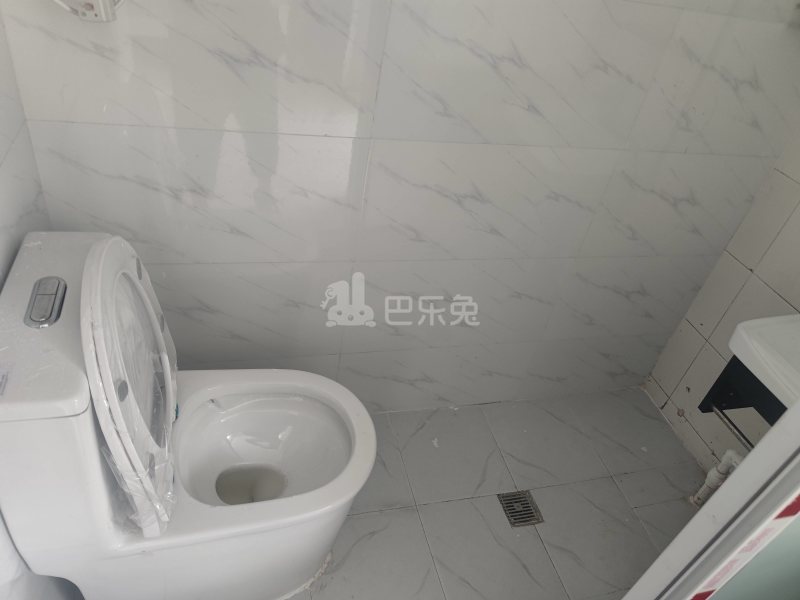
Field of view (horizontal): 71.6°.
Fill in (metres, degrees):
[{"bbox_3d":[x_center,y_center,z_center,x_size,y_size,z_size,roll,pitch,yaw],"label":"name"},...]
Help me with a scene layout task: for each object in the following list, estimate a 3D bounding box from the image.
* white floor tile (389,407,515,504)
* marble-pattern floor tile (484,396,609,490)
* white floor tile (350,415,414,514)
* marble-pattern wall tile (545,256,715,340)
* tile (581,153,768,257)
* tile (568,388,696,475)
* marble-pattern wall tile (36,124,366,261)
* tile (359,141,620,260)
[{"bbox_3d":[0.148,0.442,1.620,0.301,0.010,0.300,-2,39,-17],"label":"white floor tile"},{"bbox_3d":[0.436,0.431,1.708,0.301,0.010,0.300,-2,39,-17],"label":"marble-pattern floor tile"},{"bbox_3d":[-0.139,0.452,1.531,0.300,0.010,0.300,-2,39,-17],"label":"white floor tile"},{"bbox_3d":[0.680,-0.006,1.642,0.497,0.301,0.010,-2,39,-17],"label":"marble-pattern wall tile"},{"bbox_3d":[0.727,-0.243,1.462,0.497,0.301,0.010,-2,39,-17],"label":"tile"},{"bbox_3d":[0.732,0.419,1.800,0.308,0.010,0.300,-2,39,-17],"label":"tile"},{"bbox_3d":[-0.370,-0.199,1.120,0.600,0.301,0.010,-2,39,-17],"label":"marble-pattern wall tile"},{"bbox_3d":[0.203,-0.222,1.298,0.602,0.301,0.010,-2,39,-17],"label":"tile"}]

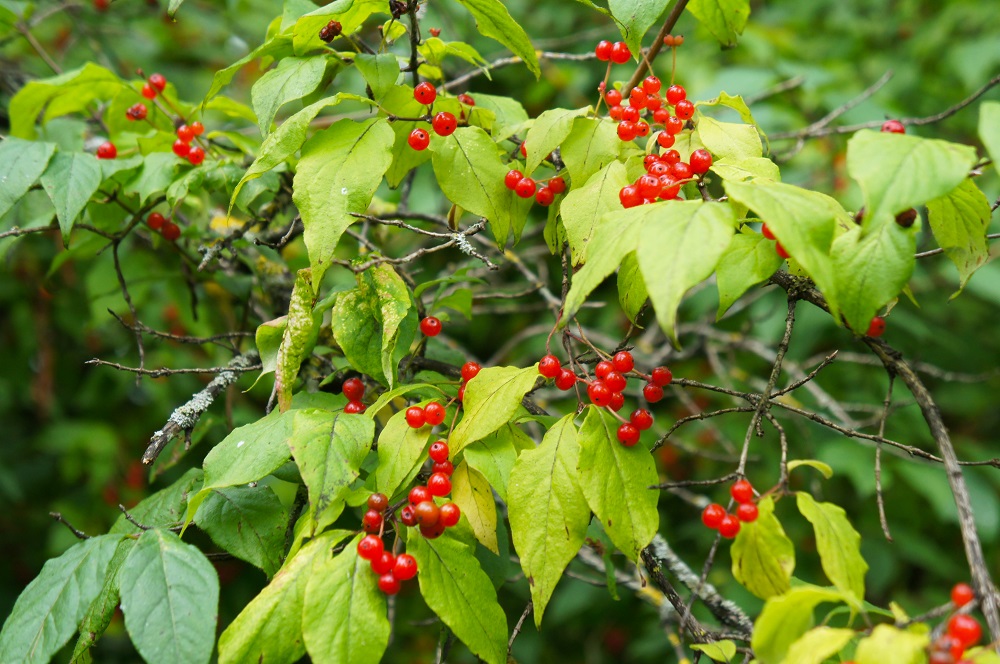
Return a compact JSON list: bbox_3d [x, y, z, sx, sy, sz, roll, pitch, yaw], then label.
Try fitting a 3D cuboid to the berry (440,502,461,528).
[{"bbox_3d":[-0.018,0.066,0.820,0.008,0.008,0.008,0,8,0],"label":"berry"}]

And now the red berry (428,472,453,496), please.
[{"bbox_3d":[-0.021,0.053,0.790,0.008,0.008,0.008,0,10,0],"label":"red berry"}]

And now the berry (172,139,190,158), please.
[{"bbox_3d":[-0.133,-0.077,0.950,0.008,0.008,0.008,0,10,0],"label":"berry"}]

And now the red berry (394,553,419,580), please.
[{"bbox_3d":[-0.033,0.083,0.800,0.009,0.009,0.009,0,10,0],"label":"red berry"}]

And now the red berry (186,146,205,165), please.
[{"bbox_3d":[-0.124,-0.072,0.930,0.008,0.008,0.008,0,7,0],"label":"red berry"}]

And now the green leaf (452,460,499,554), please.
[{"bbox_3d":[-0.008,0.063,0.820,0.014,0.038,0.008,-20,-18,0],"label":"green leaf"}]

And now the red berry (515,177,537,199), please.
[{"bbox_3d":[0.009,-0.053,0.830,0.008,0.008,0.008,0,10,0],"label":"red berry"}]

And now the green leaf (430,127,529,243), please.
[{"bbox_3d":[-0.008,-0.052,0.815,0.029,0.052,0.011,-20,-23,-5],"label":"green leaf"}]

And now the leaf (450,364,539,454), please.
[{"bbox_3d":[-0.002,0.026,0.770,0.045,0.018,0.008,-45,0,-25],"label":"leaf"}]

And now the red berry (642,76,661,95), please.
[{"bbox_3d":[0.059,-0.095,0.880,0.007,0.007,0.007,0,10,0],"label":"red berry"}]

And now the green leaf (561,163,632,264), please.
[{"bbox_3d":[0.035,-0.043,0.840,0.024,0.046,0.011,12,-21,15],"label":"green leaf"}]

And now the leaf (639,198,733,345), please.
[{"bbox_3d":[0.064,-0.021,0.770,0.034,0.059,0.015,16,-31,-5],"label":"leaf"}]

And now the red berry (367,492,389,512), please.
[{"bbox_3d":[-0.044,0.062,0.825,0.007,0.007,0.007,0,7,0],"label":"red berry"}]

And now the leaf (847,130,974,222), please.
[{"bbox_3d":[0.129,-0.048,0.720,0.037,0.014,0.053,21,50,20],"label":"leaf"}]

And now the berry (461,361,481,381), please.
[{"bbox_3d":[-0.011,0.015,0.850,0.008,0.008,0.008,0,8,0],"label":"berry"}]

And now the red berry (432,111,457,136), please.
[{"bbox_3d":[-0.020,-0.074,0.810,0.009,0.009,0.009,0,10,0],"label":"red berry"}]

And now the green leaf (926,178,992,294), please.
[{"bbox_3d":[0.173,-0.037,0.858,0.025,0.049,0.011,-4,-18,0],"label":"green leaf"}]

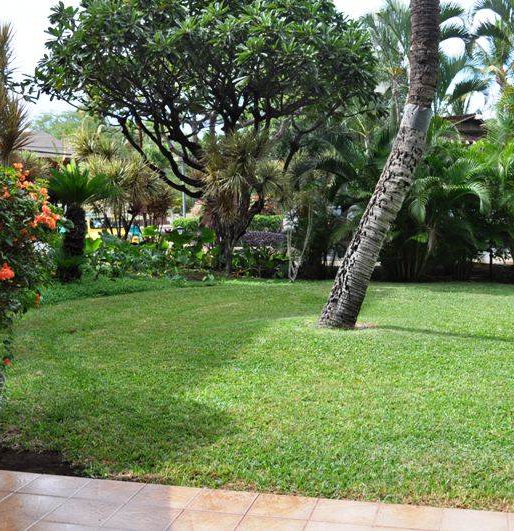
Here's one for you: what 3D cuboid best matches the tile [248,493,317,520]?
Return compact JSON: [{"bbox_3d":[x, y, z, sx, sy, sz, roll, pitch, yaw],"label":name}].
[{"bbox_3d":[0.131,1.212,4.321,0.305,0.015,0.293,1,5,14],"label":"tile"}]

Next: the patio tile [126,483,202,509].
[{"bbox_3d":[-0.474,1.197,4.467,0.306,0.015,0.278,1,6,14],"label":"patio tile"}]

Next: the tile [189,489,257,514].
[{"bbox_3d":[-0.173,1.202,4.391,0.306,0.015,0.278,1,6,14],"label":"tile"}]

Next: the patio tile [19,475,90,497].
[{"bbox_3d":[-1.072,1.183,4.617,0.305,0.015,0.293,1,5,14],"label":"patio tile"}]

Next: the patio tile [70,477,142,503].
[{"bbox_3d":[-0.771,1.191,4.543,0.305,0.015,0.293,1,5,14],"label":"patio tile"}]

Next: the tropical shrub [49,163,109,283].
[{"bbox_3d":[-3.049,-0.711,14.295,1.120,2.000,1.120,0,5,0],"label":"tropical shrub"}]

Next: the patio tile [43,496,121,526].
[{"bbox_3d":[-0.848,1.220,4.259,0.306,0.015,0.306,1,6,14],"label":"patio tile"}]

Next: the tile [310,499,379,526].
[{"bbox_3d":[0.432,1.219,4.247,0.305,0.015,0.293,1,5,14],"label":"tile"}]

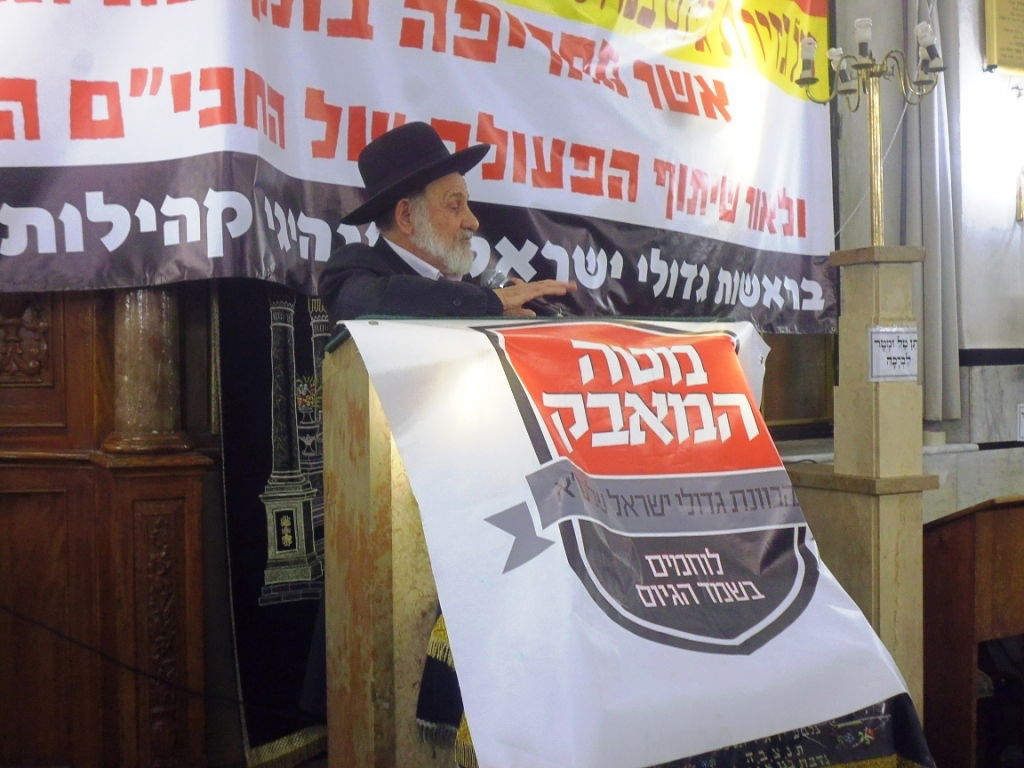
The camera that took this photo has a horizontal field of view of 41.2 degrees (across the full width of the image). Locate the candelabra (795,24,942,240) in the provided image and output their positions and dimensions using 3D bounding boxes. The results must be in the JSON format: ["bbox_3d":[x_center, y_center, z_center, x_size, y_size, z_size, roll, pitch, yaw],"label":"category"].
[{"bbox_3d":[1.071,-0.725,4.070,0.440,0.660,0.440,-2,1,0],"label":"candelabra"}]

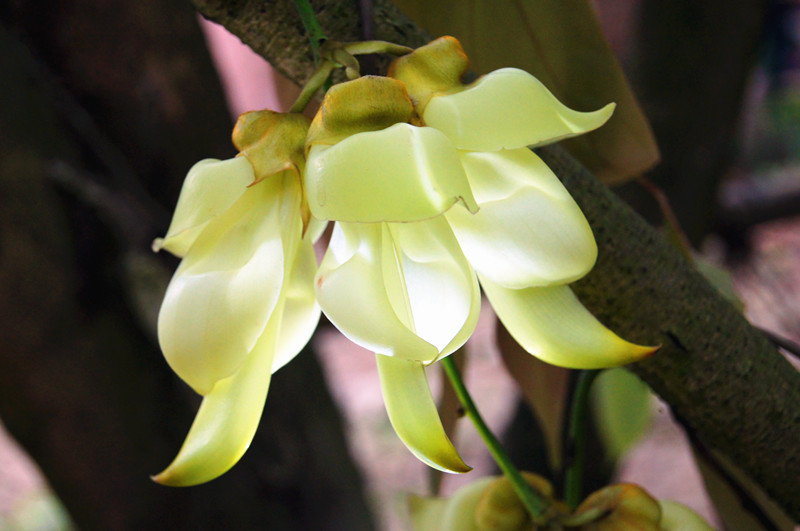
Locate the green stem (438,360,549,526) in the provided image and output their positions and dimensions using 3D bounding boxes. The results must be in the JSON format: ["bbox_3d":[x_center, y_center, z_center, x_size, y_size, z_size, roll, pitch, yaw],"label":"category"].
[{"bbox_3d":[0.024,0.044,0.463,0.004,0.049,0.004,-31,-6,0],"label":"green stem"}]

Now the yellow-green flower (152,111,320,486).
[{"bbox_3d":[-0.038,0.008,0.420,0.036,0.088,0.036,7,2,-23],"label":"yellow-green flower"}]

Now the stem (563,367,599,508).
[{"bbox_3d":[0.049,0.046,0.487,0.006,0.040,0.005,10,-35,0],"label":"stem"}]

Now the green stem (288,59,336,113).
[{"bbox_3d":[-0.021,-0.042,0.430,0.003,0.016,0.003,35,-28,0],"label":"green stem"}]

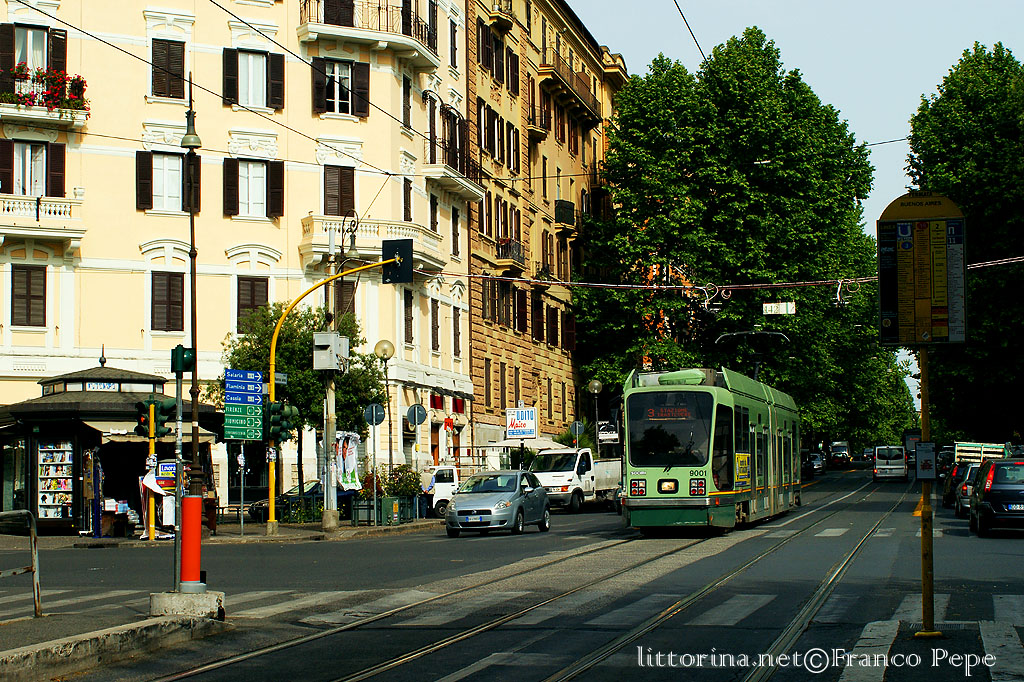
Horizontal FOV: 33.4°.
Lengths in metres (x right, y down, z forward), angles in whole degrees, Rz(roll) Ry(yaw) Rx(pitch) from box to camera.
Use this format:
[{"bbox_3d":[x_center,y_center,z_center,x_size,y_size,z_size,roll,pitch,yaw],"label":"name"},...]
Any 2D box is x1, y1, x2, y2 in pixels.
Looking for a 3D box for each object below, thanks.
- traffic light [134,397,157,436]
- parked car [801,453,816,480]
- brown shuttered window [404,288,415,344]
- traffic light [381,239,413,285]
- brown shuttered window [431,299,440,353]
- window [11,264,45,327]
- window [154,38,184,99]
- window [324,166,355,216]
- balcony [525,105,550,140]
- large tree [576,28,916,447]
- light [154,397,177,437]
[{"bbox_3d":[-8.100,1.697,37.600,0.280,0.860,0.360,-2,-5,14],"label":"traffic light"},{"bbox_3d":[16.178,7.034,96.000,1.720,1.520,4.100,-2,-4,14],"label":"parked car"},{"bbox_3d":[-3.895,-0.941,64.329,0.120,2.063,1.020,-2,-5,14],"label":"brown shuttered window"},{"bbox_3d":[-2.543,-1.780,38.616,0.700,0.980,0.380,-2,-5,14],"label":"traffic light"},{"bbox_3d":[-3.045,-0.635,67.673,0.120,2.054,1.020,-2,-5,14],"label":"brown shuttered window"},{"bbox_3d":[-16.064,-1.503,56.740,1.145,2.041,0.100,2,-6,-28],"label":"window"},{"bbox_3d":[-11.995,-9.508,59.670,1.162,2.040,0.100,2,-6,-28],"label":"window"},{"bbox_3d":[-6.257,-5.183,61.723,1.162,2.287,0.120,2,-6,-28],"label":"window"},{"bbox_3d":[1.302,-11.005,86.124,0.750,1.550,2.000,-2,-5,14],"label":"balcony"},{"bbox_3d":[10.809,-3.728,80.000,14.500,21.665,13.500,-2,-5,14],"label":"large tree"},{"bbox_3d":[-7.666,1.673,37.800,0.460,0.900,0.360,0,-5,-8],"label":"light"}]

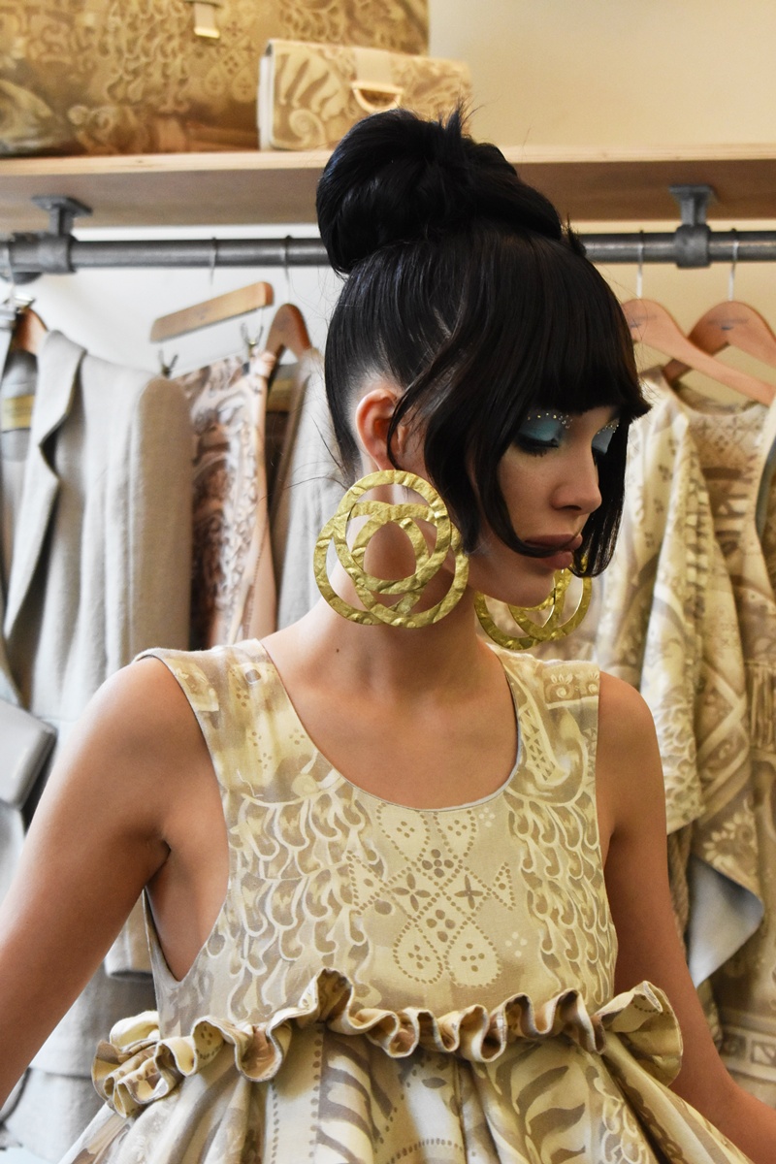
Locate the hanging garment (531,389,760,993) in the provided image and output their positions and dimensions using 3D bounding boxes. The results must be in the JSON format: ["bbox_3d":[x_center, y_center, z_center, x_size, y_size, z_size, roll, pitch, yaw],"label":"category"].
[{"bbox_3d":[0.288,0.127,3.080,0.320,0.700,0.170,-3,-3,40],"label":"hanging garment"}]

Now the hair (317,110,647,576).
[{"bbox_3d":[0.064,-0.163,1.800,0.240,0.310,0.190,8,3,37],"label":"hair"}]

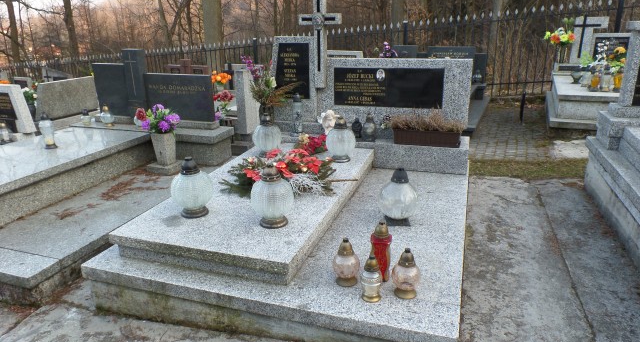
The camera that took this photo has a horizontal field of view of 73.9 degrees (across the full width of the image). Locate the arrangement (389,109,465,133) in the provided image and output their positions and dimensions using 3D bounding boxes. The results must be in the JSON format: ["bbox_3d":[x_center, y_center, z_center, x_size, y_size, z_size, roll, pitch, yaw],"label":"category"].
[{"bbox_3d":[0.917,-0.438,3.653,0.623,0.170,0.210,5,19,19],"label":"arrangement"}]

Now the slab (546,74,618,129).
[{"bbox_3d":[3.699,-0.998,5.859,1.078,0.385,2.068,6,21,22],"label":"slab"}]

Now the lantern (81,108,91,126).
[{"bbox_3d":[-2.630,-0.614,4.786,0.101,0.180,0.101,5,20,18],"label":"lantern"}]

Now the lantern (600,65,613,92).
[{"bbox_3d":[3.544,-1.158,5.258,0.127,0.319,0.127,5,20,19],"label":"lantern"}]

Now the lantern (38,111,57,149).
[{"bbox_3d":[-2.526,-0.381,3.946,0.135,0.317,0.135,5,19,19],"label":"lantern"}]

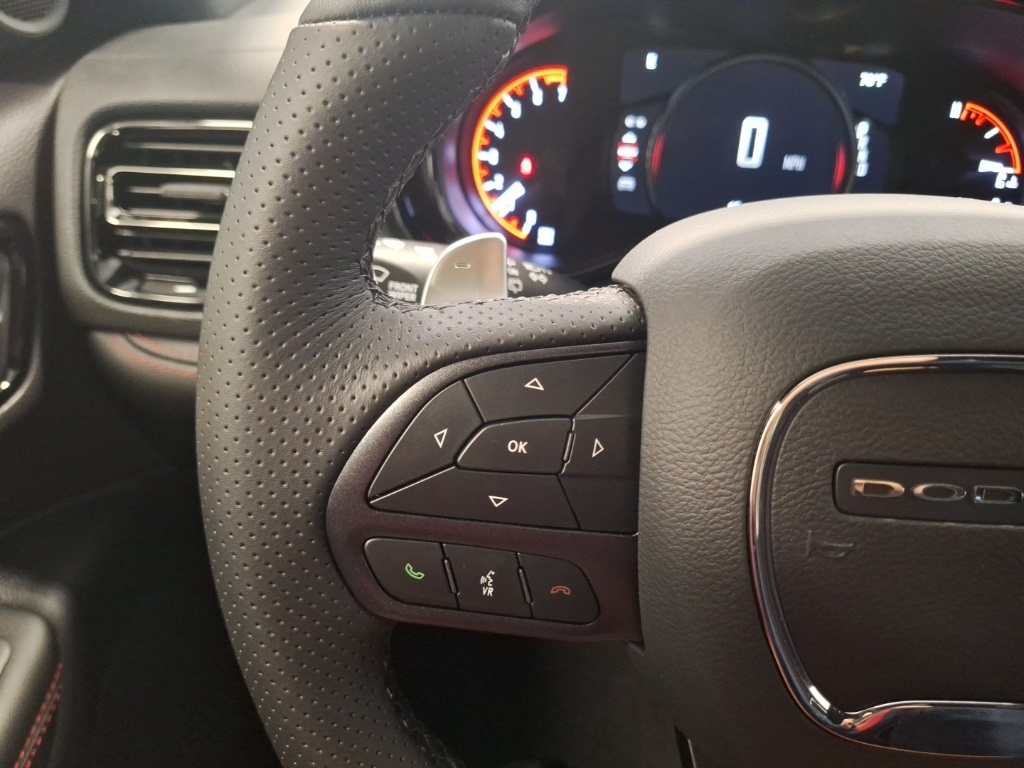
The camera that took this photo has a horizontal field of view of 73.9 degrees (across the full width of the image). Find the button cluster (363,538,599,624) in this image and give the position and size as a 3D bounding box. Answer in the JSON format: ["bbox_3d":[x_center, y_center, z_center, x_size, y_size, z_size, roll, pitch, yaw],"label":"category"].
[{"bbox_3d":[-0.008,0.049,0.170,0.060,0.017,0.008,6,0,0],"label":"button cluster"}]

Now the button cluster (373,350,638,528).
[{"bbox_3d":[-0.001,0.013,0.170,0.068,0.044,0.010,5,0,0],"label":"button cluster"}]

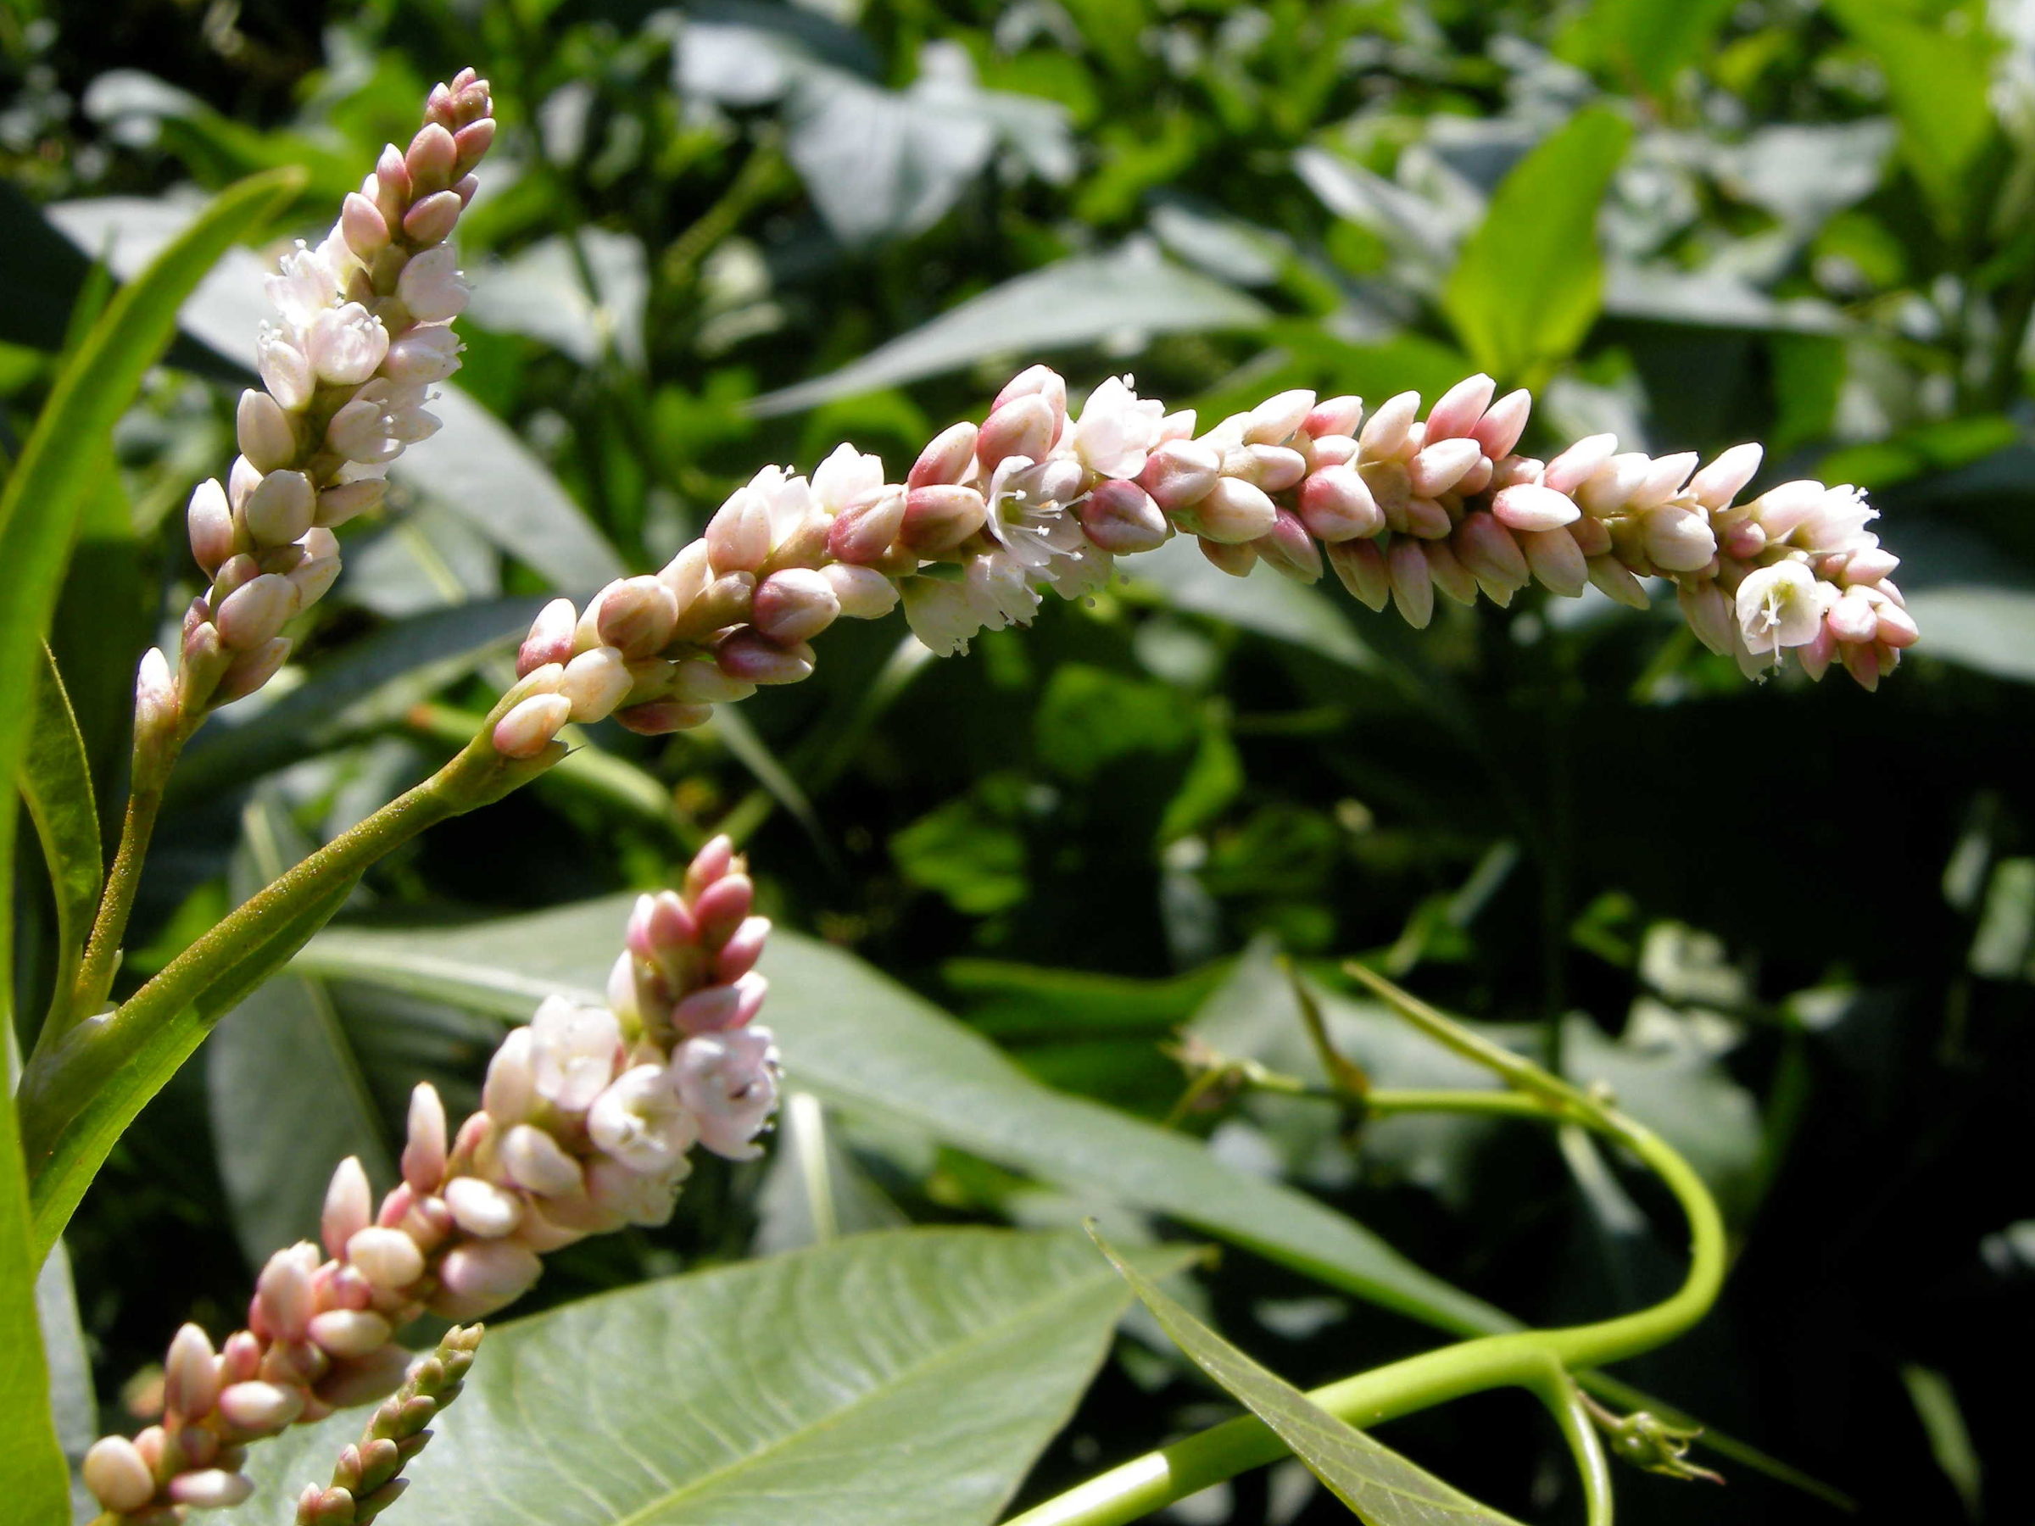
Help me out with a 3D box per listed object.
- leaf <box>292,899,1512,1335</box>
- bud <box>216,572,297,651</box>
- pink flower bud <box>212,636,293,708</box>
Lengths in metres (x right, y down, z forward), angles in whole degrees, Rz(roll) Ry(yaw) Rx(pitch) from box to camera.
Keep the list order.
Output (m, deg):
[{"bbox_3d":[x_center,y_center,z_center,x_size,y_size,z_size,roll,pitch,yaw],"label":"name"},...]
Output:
[{"bbox_3d":[-0.011,0.035,0.205,0.132,0.013,0.025,20,37,3],"label":"leaf"},{"bbox_3d":[-0.036,-0.007,0.099,0.004,0.003,0.003,-39,0,14],"label":"bud"},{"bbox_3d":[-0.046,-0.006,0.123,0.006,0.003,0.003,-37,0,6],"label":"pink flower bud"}]

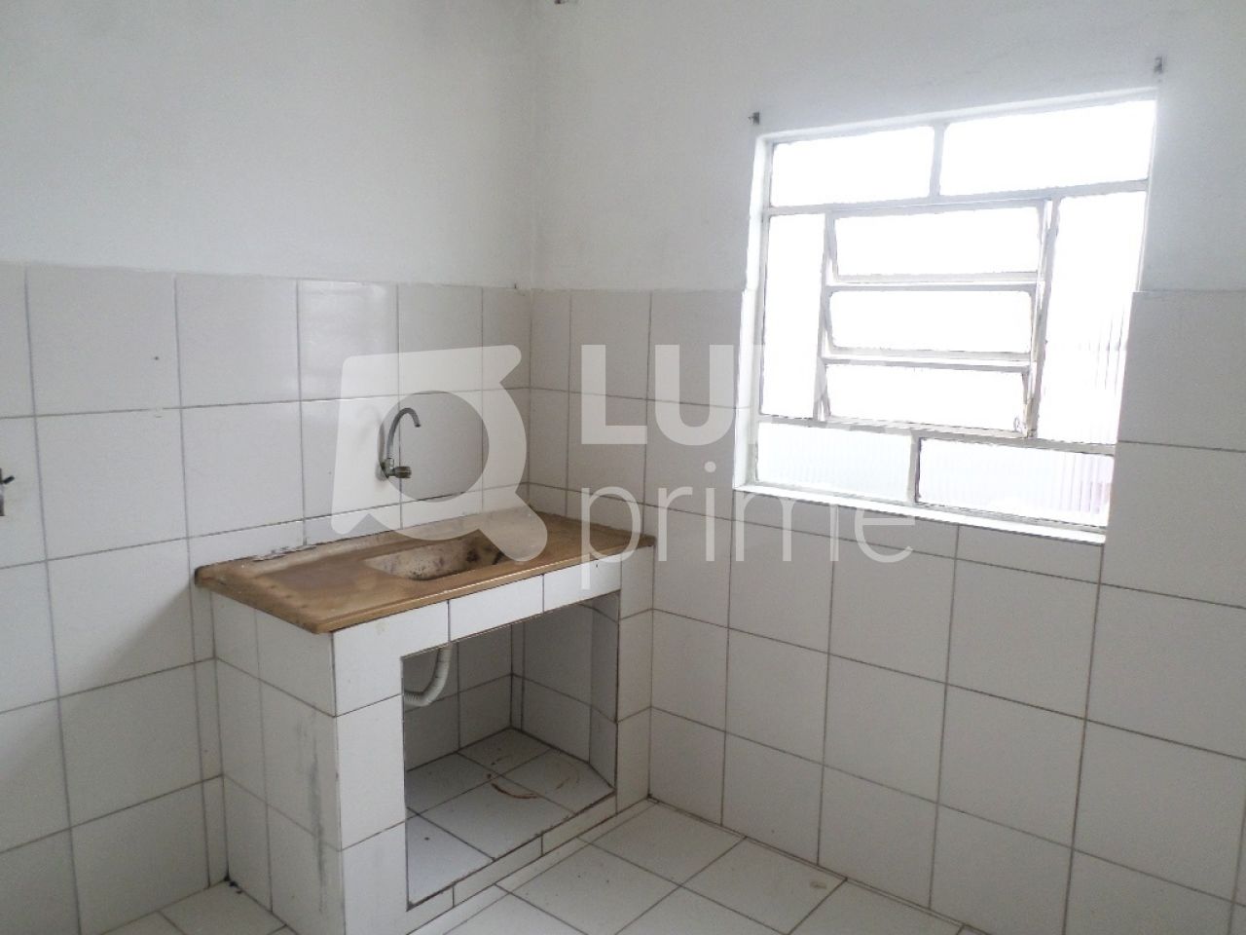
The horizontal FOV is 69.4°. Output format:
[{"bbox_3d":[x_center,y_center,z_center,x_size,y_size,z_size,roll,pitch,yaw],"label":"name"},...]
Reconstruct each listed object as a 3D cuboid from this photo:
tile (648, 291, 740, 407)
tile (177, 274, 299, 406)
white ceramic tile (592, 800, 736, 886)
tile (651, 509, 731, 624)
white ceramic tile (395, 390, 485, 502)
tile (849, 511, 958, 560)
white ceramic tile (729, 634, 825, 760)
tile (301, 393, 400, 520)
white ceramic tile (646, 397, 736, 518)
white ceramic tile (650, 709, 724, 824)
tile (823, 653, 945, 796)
[{"bbox_3d":[0.210,-0.355,2.657,0.323,0.326,0.010,8,11,39],"label":"tile"},{"bbox_3d":[-0.983,-0.324,2.308,0.010,0.319,0.309,10,13,41],"label":"tile"},{"bbox_3d":[0.134,1.123,2.705,0.317,0.010,0.309,8,12,37],"label":"white ceramic tile"},{"bbox_3d":[0.201,0.303,2.818,0.326,0.336,0.010,8,12,37],"label":"tile"},{"bbox_3d":[-0.575,-0.069,2.860,0.010,0.325,0.323,8,11,39],"label":"white ceramic tile"},{"bbox_3d":[0.728,0.166,2.390,0.326,0.090,0.010,8,12,37],"label":"tile"},{"bbox_3d":[0.438,0.652,2.586,0.328,0.328,0.010,8,11,39],"label":"white ceramic tile"},{"bbox_3d":[-0.782,-0.036,2.611,0.010,0.325,0.323,8,11,39],"label":"tile"},{"bbox_3d":[0.204,-0.030,2.707,0.323,0.325,0.010,8,11,39],"label":"white ceramic tile"},{"bbox_3d":[0.188,0.934,2.850,0.300,0.304,0.010,8,12,37],"label":"white ceramic tile"},{"bbox_3d":[0.696,0.694,2.419,0.316,0.321,0.010,8,12,37],"label":"tile"}]

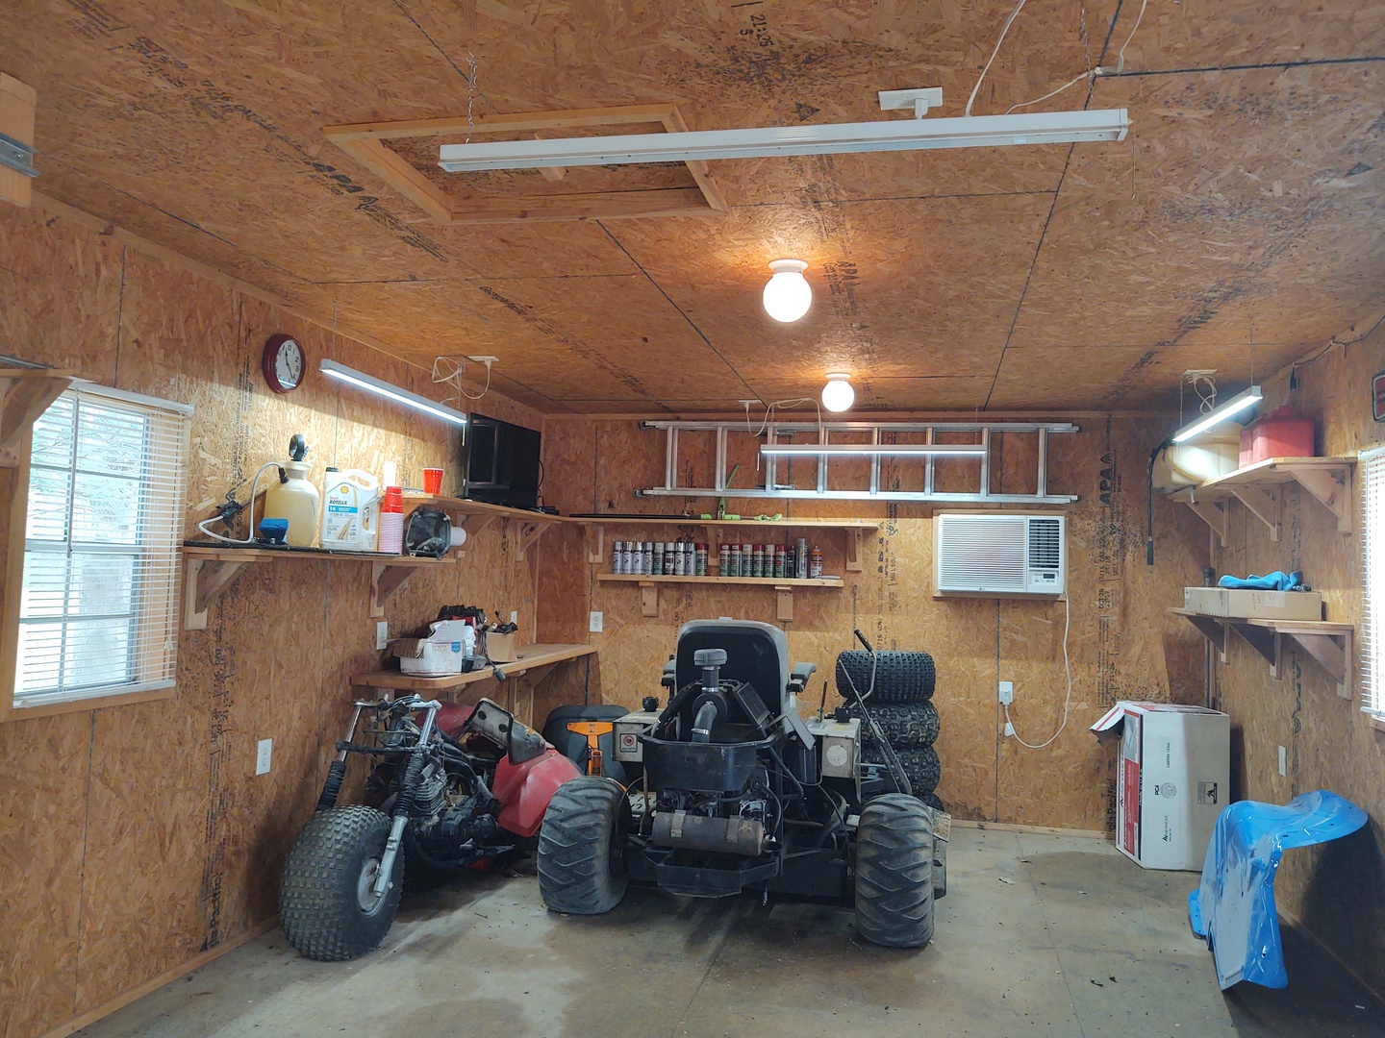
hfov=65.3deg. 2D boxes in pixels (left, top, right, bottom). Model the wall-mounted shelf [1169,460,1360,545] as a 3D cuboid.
[{"bbox_3d":[2.505,-0.032,4.912,0.286,0.284,1.820,1,-3,12],"label":"wall-mounted shelf"}]

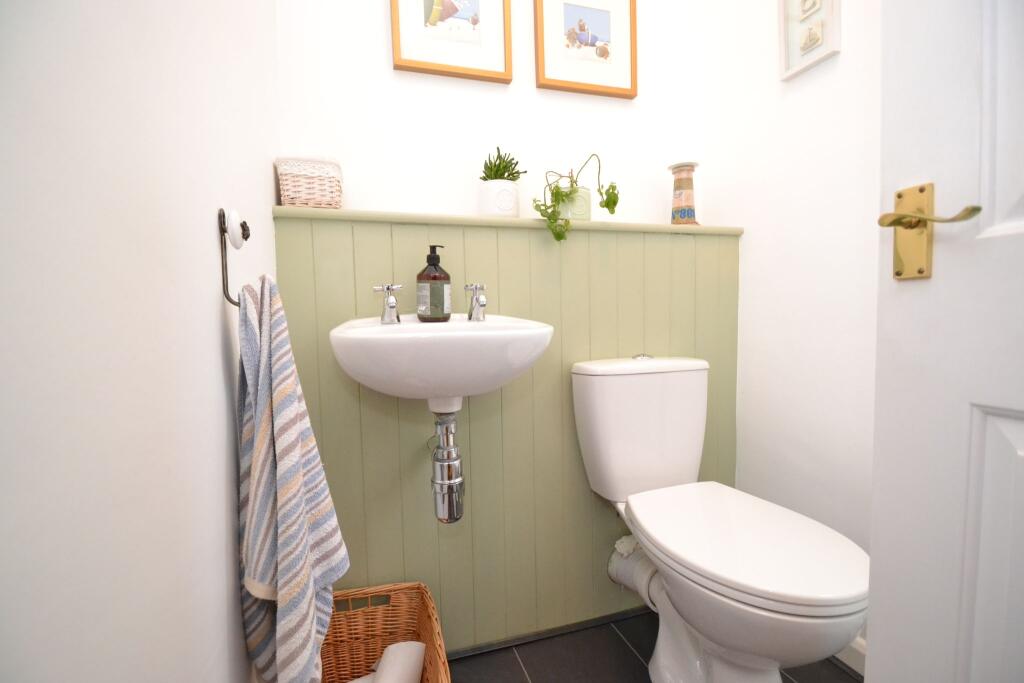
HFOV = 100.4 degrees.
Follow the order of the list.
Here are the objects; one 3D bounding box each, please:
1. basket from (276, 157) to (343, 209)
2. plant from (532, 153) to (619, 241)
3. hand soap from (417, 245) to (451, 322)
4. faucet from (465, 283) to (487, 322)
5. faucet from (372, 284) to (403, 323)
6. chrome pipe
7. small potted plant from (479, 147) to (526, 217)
[{"bbox_3d":[-0.455,-0.346,0.982,0.132,0.110,0.100,-2,4,-16],"label":"basket"},{"bbox_3d":[0.171,-0.380,1.133,0.252,0.241,0.145,-2,4,-16],"label":"plant"},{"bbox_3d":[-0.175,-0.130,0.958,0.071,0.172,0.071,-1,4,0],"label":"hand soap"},{"bbox_3d":[-0.079,-0.090,0.970,0.048,0.086,0.095,-2,4,-16],"label":"faucet"},{"bbox_3d":[-0.265,-0.083,0.916,0.062,0.086,0.100,-2,4,-16],"label":"faucet"},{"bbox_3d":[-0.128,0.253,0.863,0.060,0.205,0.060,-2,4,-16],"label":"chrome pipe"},{"bbox_3d":[-0.022,-0.404,1.100,0.130,0.192,0.110,-2,4,-16],"label":"small potted plant"}]

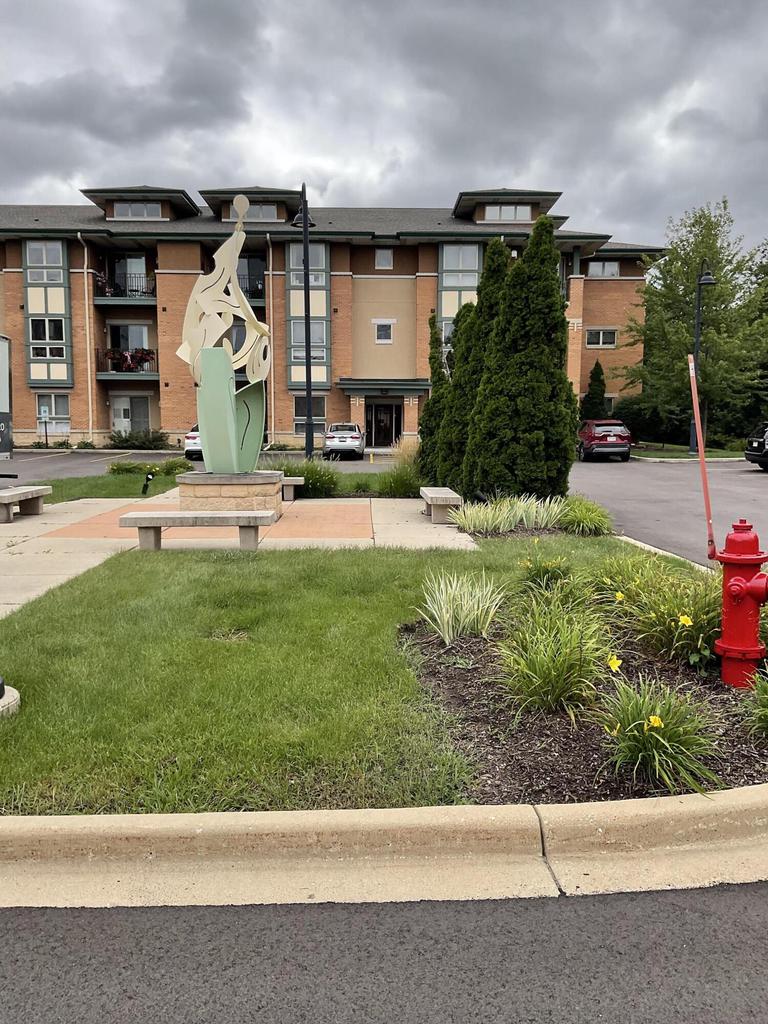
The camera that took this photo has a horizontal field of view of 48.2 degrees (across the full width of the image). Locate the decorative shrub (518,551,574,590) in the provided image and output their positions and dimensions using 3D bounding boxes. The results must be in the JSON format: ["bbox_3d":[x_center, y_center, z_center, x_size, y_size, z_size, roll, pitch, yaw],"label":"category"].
[{"bbox_3d":[1.384,0.484,7.376,0.440,0.360,0.440,0,7,0],"label":"decorative shrub"}]

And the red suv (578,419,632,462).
[{"bbox_3d":[9.013,-3.064,36.381,1.855,1.690,4.600,0,6,-1],"label":"red suv"}]

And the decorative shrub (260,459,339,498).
[{"bbox_3d":[-1.664,-0.722,17.251,1.500,0.760,1.200,0,7,0],"label":"decorative shrub"}]

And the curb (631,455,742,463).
[{"bbox_3d":[12.516,-2.221,36.086,4.500,0.170,1.200,0,7,0],"label":"curb"}]

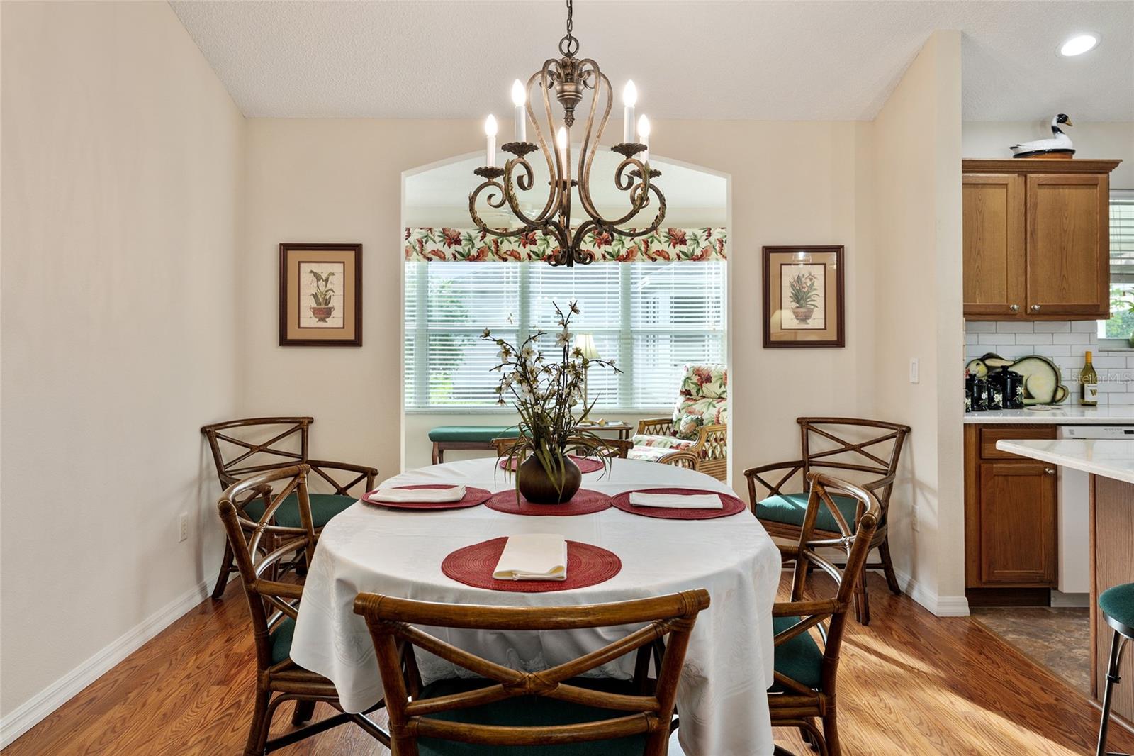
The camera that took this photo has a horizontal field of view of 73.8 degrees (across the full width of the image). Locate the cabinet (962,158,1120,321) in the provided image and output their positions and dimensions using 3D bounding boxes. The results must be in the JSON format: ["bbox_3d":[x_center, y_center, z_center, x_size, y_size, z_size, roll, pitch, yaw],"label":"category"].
[{"bbox_3d":[2.325,-0.705,3.975,0.930,0.810,0.345,0,2,0],"label":"cabinet"}]

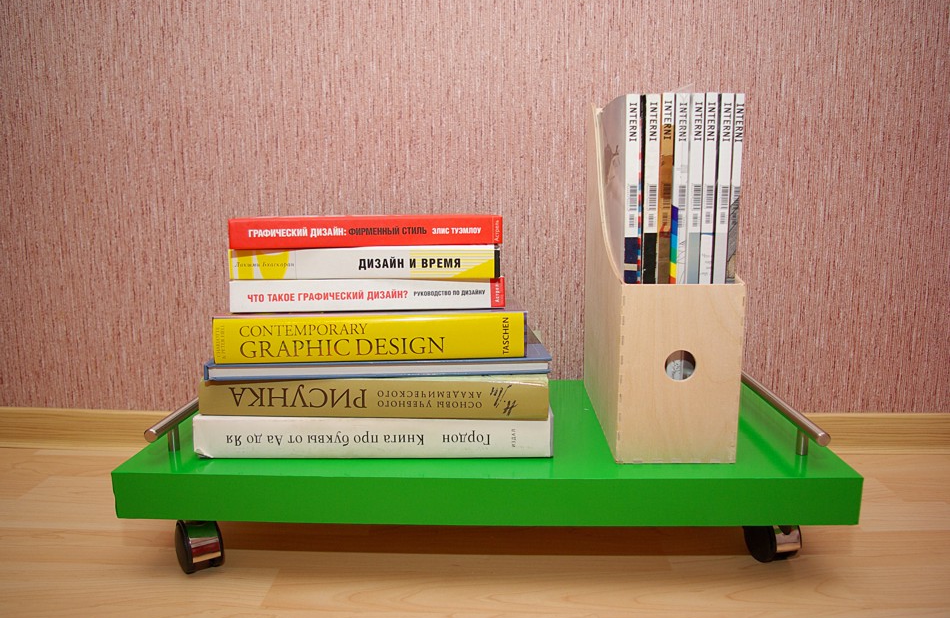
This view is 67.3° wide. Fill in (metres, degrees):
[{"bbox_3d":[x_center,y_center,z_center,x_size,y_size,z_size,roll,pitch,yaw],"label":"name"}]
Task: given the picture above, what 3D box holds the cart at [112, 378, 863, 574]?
[{"bbox_3d":[0.011,0.144,0.708,0.593,0.138,0.296,0,9,2],"label":"cart"}]

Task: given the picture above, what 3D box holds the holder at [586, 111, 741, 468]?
[{"bbox_3d":[0.169,-0.049,0.676,0.097,0.316,0.241,0,9,2],"label":"holder"}]

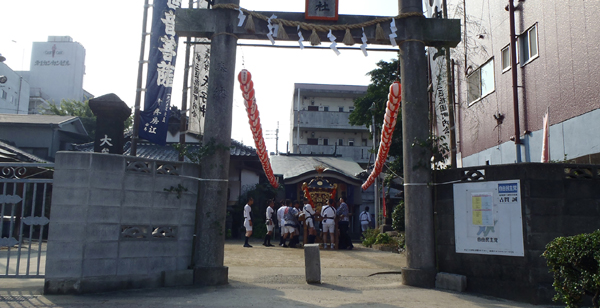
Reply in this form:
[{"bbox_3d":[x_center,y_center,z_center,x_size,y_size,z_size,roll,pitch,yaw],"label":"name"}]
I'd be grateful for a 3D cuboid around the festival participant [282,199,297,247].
[{"bbox_3d":[-0.331,2.425,16.900,0.480,1.660,0.500,5,-10,-30],"label":"festival participant"}]

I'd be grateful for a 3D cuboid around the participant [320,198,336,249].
[{"bbox_3d":[0.992,2.400,16.600,0.530,1.700,0.420,1,-8,0],"label":"participant"}]

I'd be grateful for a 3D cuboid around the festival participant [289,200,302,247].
[{"bbox_3d":[-0.130,2.442,17.059,0.420,1.660,0.500,6,-10,-30],"label":"festival participant"}]

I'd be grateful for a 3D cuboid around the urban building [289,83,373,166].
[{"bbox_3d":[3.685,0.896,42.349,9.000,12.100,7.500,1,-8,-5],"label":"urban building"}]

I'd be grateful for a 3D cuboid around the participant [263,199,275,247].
[{"bbox_3d":[-1.081,2.451,17.200,0.420,1.680,0.460,2,-8,-6],"label":"participant"}]

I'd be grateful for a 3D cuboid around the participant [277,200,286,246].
[{"bbox_3d":[-0.627,2.509,17.754,0.500,1.670,0.420,-6,-11,36],"label":"participant"}]

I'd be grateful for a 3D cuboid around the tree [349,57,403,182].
[{"bbox_3d":[3.826,-0.272,21.117,4.000,8.282,4.000,1,-9,0],"label":"tree"}]

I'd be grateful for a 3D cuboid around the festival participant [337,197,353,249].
[{"bbox_3d":[1.456,2.278,15.907,0.480,1.700,0.500,-3,-9,20],"label":"festival participant"}]

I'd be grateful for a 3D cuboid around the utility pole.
[{"bbox_3d":[2.899,0.756,18.613,0.330,5.549,0.300,1,-9,0],"label":"utility pole"}]

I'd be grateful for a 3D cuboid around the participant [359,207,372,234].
[{"bbox_3d":[2.969,3.214,22.000,0.530,1.680,0.420,0,-8,6],"label":"participant"}]

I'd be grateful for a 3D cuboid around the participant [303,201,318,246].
[{"bbox_3d":[0.398,2.383,16.800,0.460,1.680,0.500,8,-11,-41],"label":"participant"}]

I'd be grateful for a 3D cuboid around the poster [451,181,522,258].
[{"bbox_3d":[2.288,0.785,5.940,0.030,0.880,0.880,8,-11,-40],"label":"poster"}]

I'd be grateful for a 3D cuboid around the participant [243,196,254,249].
[{"bbox_3d":[-1.753,2.366,16.732,0.360,1.700,0.480,2,-9,-12],"label":"participant"}]

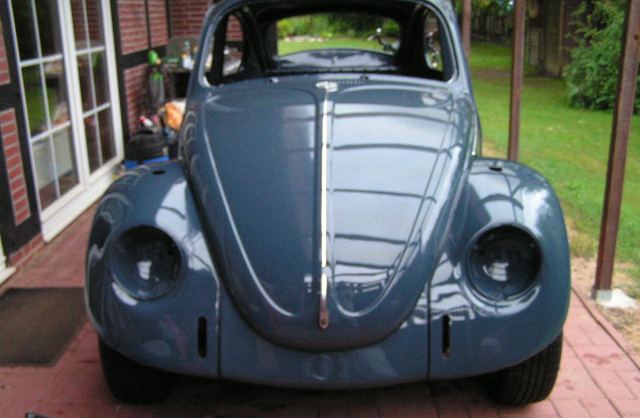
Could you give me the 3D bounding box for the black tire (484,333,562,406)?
[{"bbox_3d":[0.688,0.361,2.472,0.165,0.636,0.636,0,16,3],"label":"black tire"}]

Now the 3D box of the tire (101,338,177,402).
[{"bbox_3d":[-0.612,0.371,2.532,0.165,0.636,0.636,0,16,3],"label":"tire"}]

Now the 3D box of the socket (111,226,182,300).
[{"bbox_3d":[-0.510,0.156,2.129,0.215,0.215,0.120,0,4,3],"label":"socket"}]

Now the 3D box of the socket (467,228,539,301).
[{"bbox_3d":[0.536,0.153,2.082,0.215,0.215,0.120,0,4,3],"label":"socket"}]

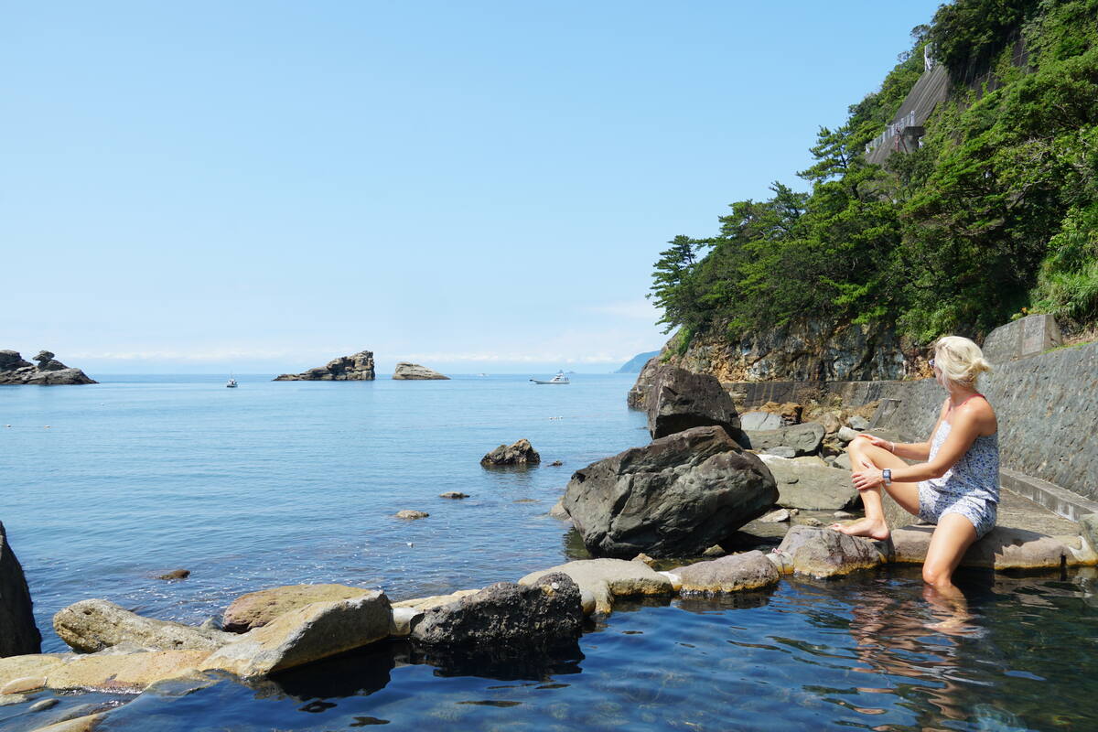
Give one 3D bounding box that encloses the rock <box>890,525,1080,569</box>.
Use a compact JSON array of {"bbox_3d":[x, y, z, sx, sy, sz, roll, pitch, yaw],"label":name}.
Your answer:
[{"bbox_3d":[1.930,0.765,3.600,0.810,0.180,0.360,0,-1,0],"label":"rock"}]

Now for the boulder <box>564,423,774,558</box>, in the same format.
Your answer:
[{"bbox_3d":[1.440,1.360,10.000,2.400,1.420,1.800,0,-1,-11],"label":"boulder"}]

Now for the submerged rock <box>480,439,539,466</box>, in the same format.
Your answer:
[{"bbox_3d":[-0.840,1.790,18.000,1.300,0.660,1.000,0,-1,0],"label":"submerged rock"}]

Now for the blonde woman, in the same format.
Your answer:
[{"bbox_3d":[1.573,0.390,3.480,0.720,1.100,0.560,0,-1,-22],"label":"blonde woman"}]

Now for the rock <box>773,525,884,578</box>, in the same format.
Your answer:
[{"bbox_3d":[1.160,0.765,3.450,0.440,0.200,0.360,0,-1,-21],"label":"rock"}]

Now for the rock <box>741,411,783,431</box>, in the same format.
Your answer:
[{"bbox_3d":[4.900,1.140,19.000,1.050,0.550,0.850,0,-1,0],"label":"rock"}]

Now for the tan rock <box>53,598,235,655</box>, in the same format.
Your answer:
[{"bbox_3d":[-1.260,0.800,2.600,0.520,0.170,0.270,0,-1,-6],"label":"tan rock"}]

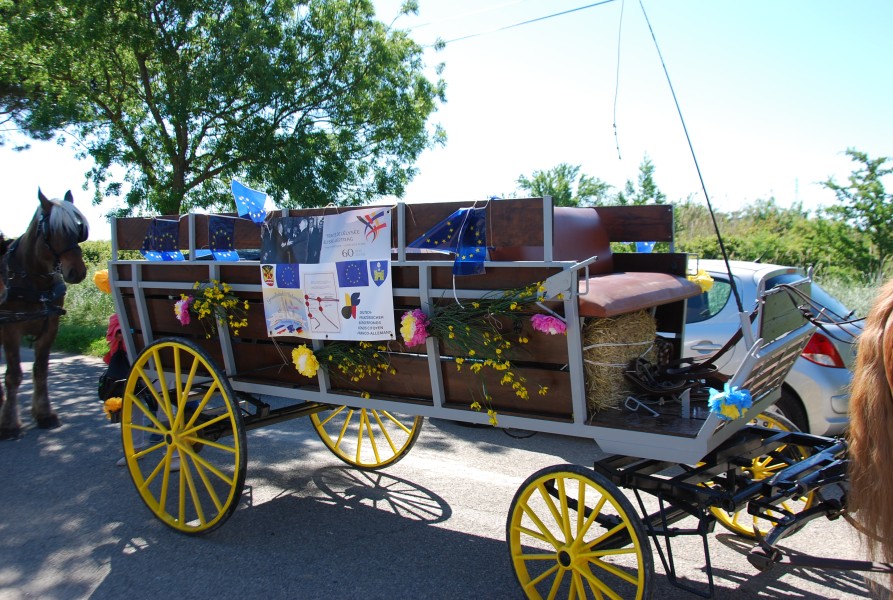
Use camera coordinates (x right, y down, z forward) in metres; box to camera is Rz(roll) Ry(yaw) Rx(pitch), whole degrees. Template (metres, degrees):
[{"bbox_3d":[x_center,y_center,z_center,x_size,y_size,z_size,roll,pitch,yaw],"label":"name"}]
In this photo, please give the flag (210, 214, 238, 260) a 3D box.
[{"bbox_3d":[-1.194,-0.331,4.392,0.200,0.250,0.050,2,5,35],"label":"flag"}]

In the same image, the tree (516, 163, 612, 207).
[{"bbox_3d":[3.163,-1.853,21.994,2.500,3.500,2.400,-1,4,0],"label":"tree"}]

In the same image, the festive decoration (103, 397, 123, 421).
[{"bbox_3d":[-2.242,0.730,5.585,0.145,0.150,0.120,2,5,35],"label":"festive decoration"}]

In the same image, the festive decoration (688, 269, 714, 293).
[{"bbox_3d":[1.337,-0.102,4.302,0.150,0.150,0.130,2,3,36],"label":"festive decoration"}]

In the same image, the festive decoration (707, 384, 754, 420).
[{"bbox_3d":[1.057,0.386,3.063,0.155,0.140,0.120,2,5,35],"label":"festive decoration"}]

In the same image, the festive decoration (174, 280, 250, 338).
[{"bbox_3d":[-1.218,0.049,4.243,0.519,0.285,0.170,2,3,36],"label":"festive decoration"}]

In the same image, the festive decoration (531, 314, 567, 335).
[{"bbox_3d":[0.411,0.102,3.389,0.145,0.090,0.100,2,5,35],"label":"festive decoration"}]

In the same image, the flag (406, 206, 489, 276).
[{"bbox_3d":[-0.001,-0.242,3.349,0.392,0.277,0.080,2,3,36],"label":"flag"}]

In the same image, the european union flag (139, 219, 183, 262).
[{"bbox_3d":[-1.562,-0.329,4.505,0.377,0.235,0.060,2,3,36],"label":"european union flag"}]

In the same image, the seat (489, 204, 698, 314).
[{"bbox_3d":[0.741,-0.212,3.924,0.590,0.460,1.130,2,5,35],"label":"seat"}]

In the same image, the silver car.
[{"bbox_3d":[1.731,0.376,7.472,4.030,1.470,1.770,2,3,36],"label":"silver car"}]

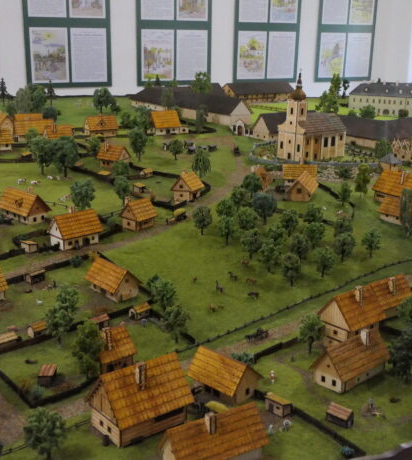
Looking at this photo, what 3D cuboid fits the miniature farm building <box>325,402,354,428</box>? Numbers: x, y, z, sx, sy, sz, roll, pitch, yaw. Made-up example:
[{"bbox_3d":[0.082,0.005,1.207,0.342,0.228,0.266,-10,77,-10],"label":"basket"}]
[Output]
[{"bbox_3d":[0.230,0.314,1.079,0.040,0.030,0.028,14,21,37],"label":"miniature farm building"}]

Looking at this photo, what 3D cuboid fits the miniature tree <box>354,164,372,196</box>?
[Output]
[{"bbox_3d":[0.581,-0.182,2.347,0.067,0.118,0.067,1,17,0],"label":"miniature tree"}]

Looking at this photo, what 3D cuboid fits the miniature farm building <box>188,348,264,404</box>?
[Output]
[{"bbox_3d":[0.029,0.223,1.002,0.095,0.052,0.073,16,23,39],"label":"miniature farm building"}]

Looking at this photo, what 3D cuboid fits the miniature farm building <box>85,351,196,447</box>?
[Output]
[{"bbox_3d":[-0.108,0.264,1.034,0.143,0.119,0.105,-11,20,-38],"label":"miniature farm building"}]

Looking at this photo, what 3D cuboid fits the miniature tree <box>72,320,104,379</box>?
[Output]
[{"bbox_3d":[-0.217,0.222,1.158,0.057,0.112,0.054,-2,18,-11],"label":"miniature tree"}]

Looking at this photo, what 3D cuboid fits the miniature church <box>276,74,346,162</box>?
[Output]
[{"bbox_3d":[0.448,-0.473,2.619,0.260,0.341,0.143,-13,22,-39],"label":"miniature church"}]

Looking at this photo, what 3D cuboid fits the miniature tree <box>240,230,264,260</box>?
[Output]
[{"bbox_3d":[0.108,0.035,1.470,0.048,0.072,0.048,1,19,0],"label":"miniature tree"}]

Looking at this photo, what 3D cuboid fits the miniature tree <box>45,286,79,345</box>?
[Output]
[{"bbox_3d":[-0.295,0.177,1.281,0.068,0.121,0.064,-3,18,-14],"label":"miniature tree"}]

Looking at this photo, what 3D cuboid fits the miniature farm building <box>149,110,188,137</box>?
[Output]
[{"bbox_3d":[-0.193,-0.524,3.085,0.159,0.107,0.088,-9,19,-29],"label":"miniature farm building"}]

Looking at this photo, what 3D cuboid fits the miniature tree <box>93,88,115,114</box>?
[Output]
[{"bbox_3d":[-0.612,-0.758,3.731,0.121,0.140,0.115,-2,18,-9],"label":"miniature tree"}]

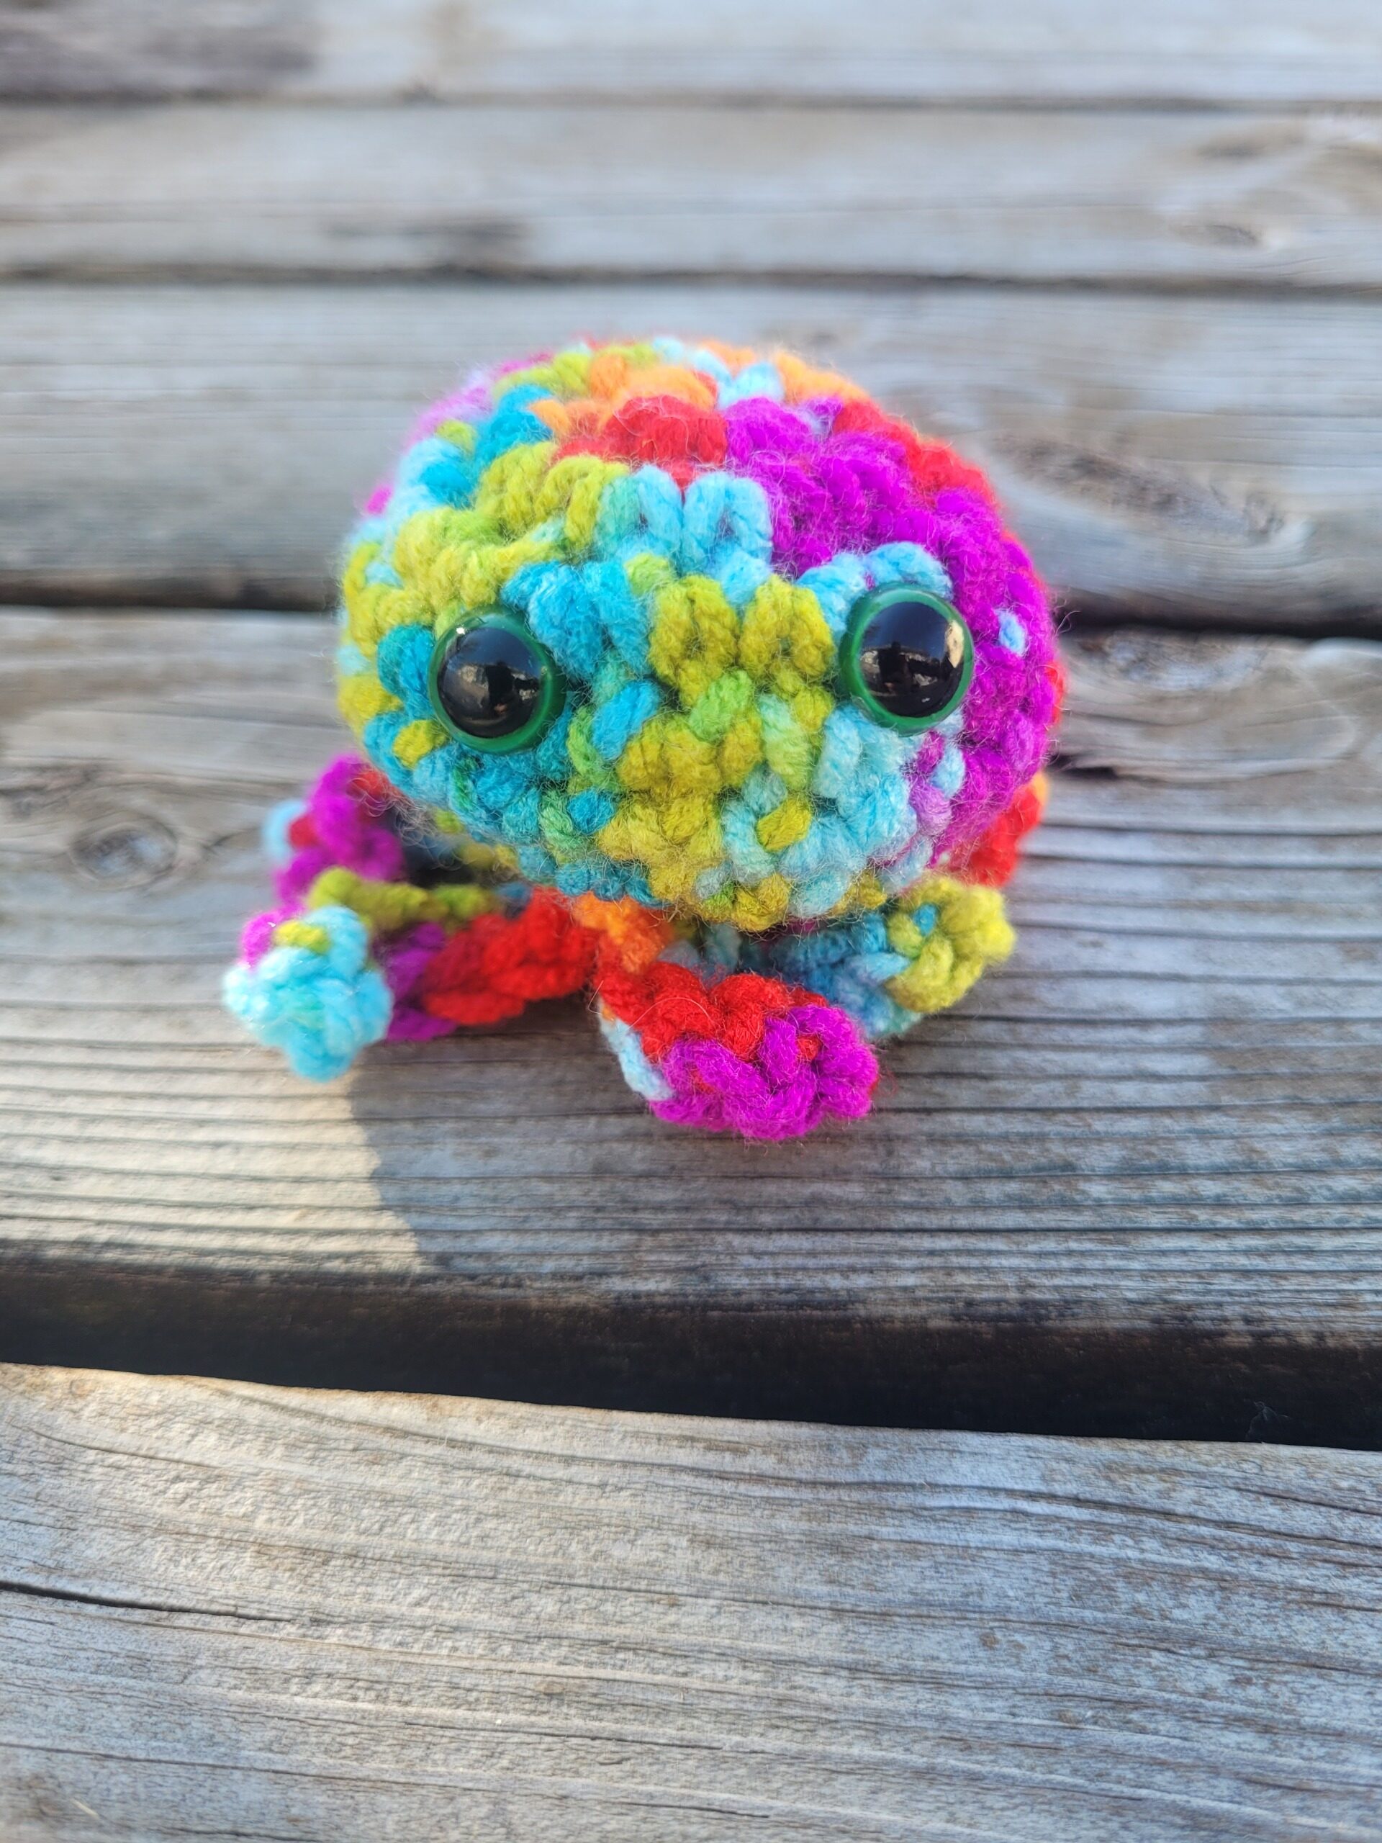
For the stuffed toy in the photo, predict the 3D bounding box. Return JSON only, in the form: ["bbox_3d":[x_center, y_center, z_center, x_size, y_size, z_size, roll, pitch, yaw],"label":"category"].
[{"bbox_3d":[-0.005,-0.030,0.169,0.105,0.074,0.083,0,46,1],"label":"stuffed toy"}]

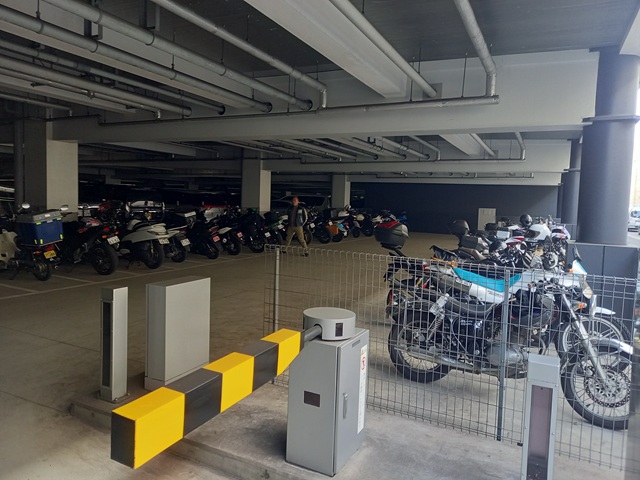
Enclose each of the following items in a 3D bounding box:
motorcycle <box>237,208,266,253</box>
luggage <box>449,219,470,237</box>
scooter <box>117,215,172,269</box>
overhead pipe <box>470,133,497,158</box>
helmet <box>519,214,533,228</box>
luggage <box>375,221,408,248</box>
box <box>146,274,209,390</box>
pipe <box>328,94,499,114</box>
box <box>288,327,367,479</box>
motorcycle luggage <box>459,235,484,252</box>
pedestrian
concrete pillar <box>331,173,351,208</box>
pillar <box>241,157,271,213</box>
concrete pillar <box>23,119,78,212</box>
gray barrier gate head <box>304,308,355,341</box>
[{"bbox_3d":[-2.194,-0.268,13.813,0.740,1.180,2.050,-3,7,-44],"label":"motorcycle"},{"bbox_3d":[2.294,-0.201,7.600,0.330,0.270,0.250,4,5,26],"label":"luggage"},{"bbox_3d":[-3.994,0.017,9.917,1.900,1.100,0.720,4,6,30],"label":"scooter"},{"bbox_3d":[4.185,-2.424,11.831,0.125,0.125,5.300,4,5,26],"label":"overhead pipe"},{"bbox_3d":[4.580,-0.417,10.300,0.310,0.260,0.250,6,6,41],"label":"helmet"},{"bbox_3d":[0.809,-0.051,5.227,0.340,0.310,0.400,10,8,5],"label":"luggage"},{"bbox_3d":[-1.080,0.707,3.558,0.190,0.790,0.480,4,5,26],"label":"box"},{"bbox_3d":[1.191,-1.847,6.363,2.420,0.105,0.105,4,5,26],"label":"pipe"},{"bbox_3d":[0.045,0.876,2.640,0.295,0.705,0.385,4,5,26],"label":"box"},{"bbox_3d":[2.360,0.055,7.200,0.370,0.280,0.400,4,5,26],"label":"motorcycle luggage"},{"bbox_3d":[-0.708,-0.401,13.118,0.580,1.660,0.500,-1,6,-35],"label":"pedestrian"},{"bbox_3d":[1.094,-2.041,25.099,0.800,2.950,0.800,4,5,26],"label":"concrete pillar"},{"bbox_3d":[-2.591,-1.749,18.731,0.861,3.277,0.787,4,5,26],"label":"pillar"},{"bbox_3d":[-6.412,-1.227,11.017,0.861,3.277,0.787,4,5,26],"label":"concrete pillar"},{"bbox_3d":[0.054,0.466,2.595,0.295,0.115,0.295,2,5,0],"label":"gray barrier gate head"}]

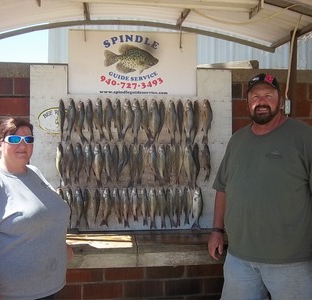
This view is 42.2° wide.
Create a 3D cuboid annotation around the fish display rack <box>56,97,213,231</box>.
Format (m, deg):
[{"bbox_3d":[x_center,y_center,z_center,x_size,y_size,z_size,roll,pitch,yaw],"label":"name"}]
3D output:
[{"bbox_3d":[-0.147,0.101,2.983,1.129,0.963,0.100,0,2,-7],"label":"fish display rack"}]

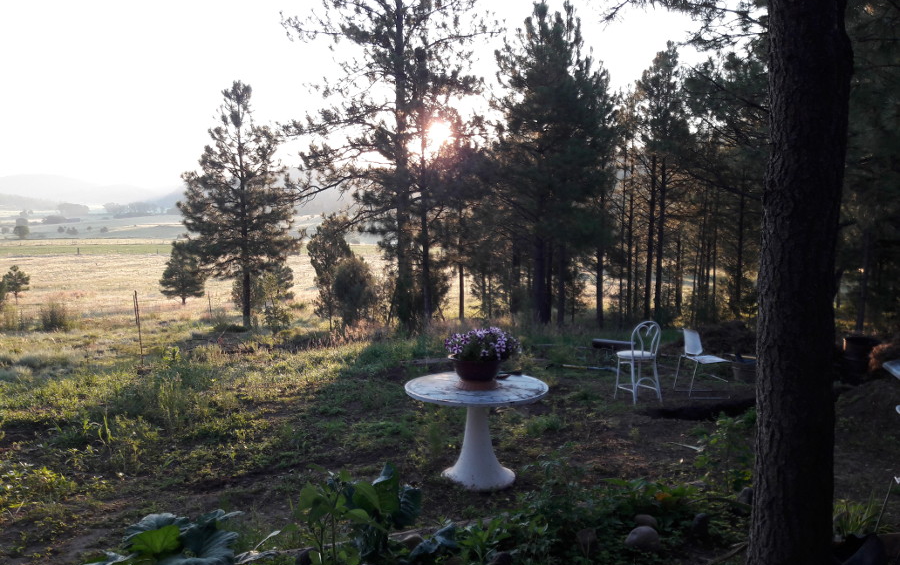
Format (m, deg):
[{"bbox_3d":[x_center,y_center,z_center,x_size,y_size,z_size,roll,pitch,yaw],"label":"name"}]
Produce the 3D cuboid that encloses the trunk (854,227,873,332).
[{"bbox_3d":[8.804,-0.064,15.500,0.190,2.200,0.190,4,4,0],"label":"trunk"}]

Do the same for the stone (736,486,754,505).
[{"bbox_3d":[2.025,1.465,4.971,0.143,0.145,0.129,0,5,0],"label":"stone"}]

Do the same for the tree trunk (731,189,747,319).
[{"bbox_3d":[7.344,-0.712,18.500,0.200,3.300,0.200,0,4,0],"label":"tree trunk"}]

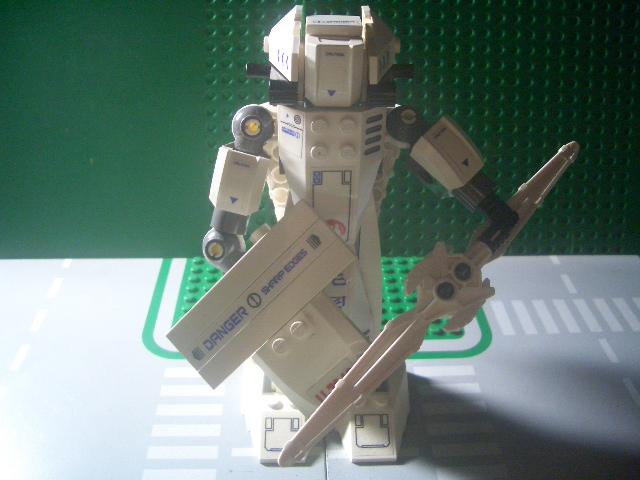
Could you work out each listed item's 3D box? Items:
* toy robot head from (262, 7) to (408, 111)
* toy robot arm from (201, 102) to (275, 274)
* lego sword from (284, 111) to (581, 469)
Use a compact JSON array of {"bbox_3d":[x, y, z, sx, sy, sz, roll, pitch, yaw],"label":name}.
[{"bbox_3d":[0.003,-0.055,0.191,0.042,0.027,0.029,0,31,-2],"label":"toy robot head"},{"bbox_3d":[-0.027,-0.016,0.209,0.019,0.058,0.019,13,30,-10],"label":"toy robot arm"},{"bbox_3d":[0.036,0.013,0.186,0.022,0.013,0.132,43,72,11],"label":"lego sword"}]

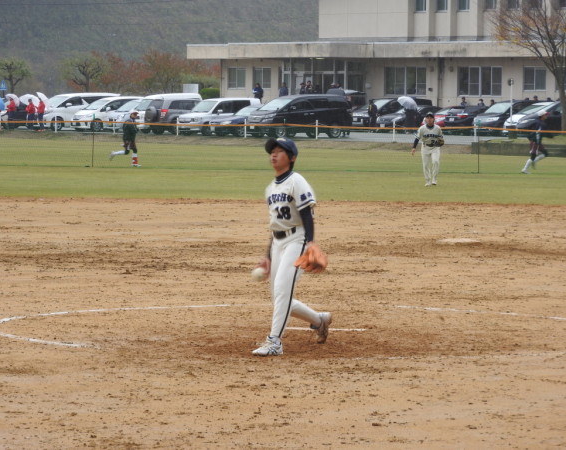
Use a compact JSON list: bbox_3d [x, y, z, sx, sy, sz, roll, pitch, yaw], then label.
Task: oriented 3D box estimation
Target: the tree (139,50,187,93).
[{"bbox_3d":[-7.705,-8.821,190.000,3.300,4.800,3.200,1,2,0],"label":"tree"}]

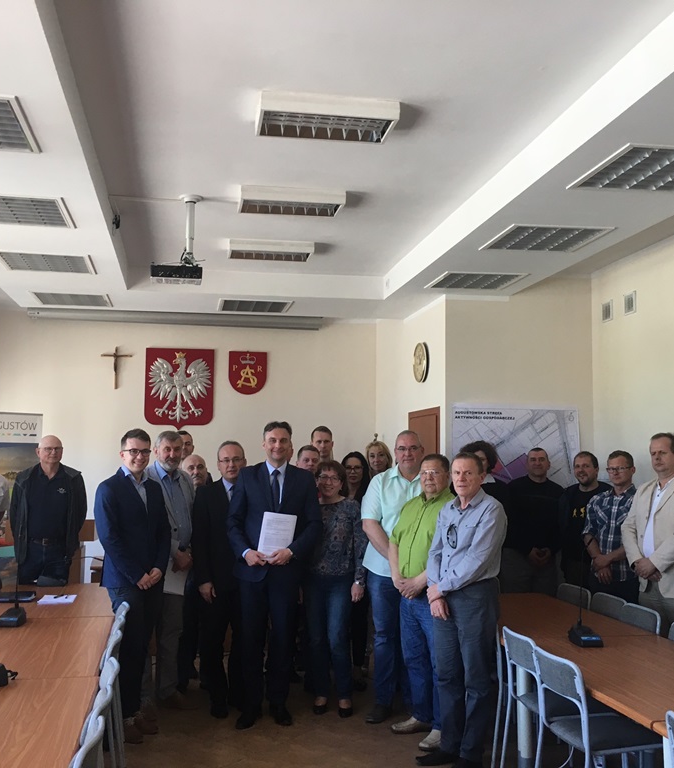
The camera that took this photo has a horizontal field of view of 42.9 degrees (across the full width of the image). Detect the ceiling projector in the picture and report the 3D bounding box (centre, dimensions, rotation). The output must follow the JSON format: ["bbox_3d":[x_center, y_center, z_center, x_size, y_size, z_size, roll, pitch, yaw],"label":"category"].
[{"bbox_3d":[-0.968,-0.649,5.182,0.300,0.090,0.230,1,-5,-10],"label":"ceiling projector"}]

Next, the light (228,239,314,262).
[{"bbox_3d":[-0.495,-0.984,6.362,0.609,0.078,0.300,1,-5,-10],"label":"light"}]

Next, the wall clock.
[{"bbox_3d":[0.752,-0.193,7.723,0.045,0.360,0.360,1,-5,-10],"label":"wall clock"}]

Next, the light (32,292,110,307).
[{"bbox_3d":[-2.324,-0.750,7.530,0.620,0.060,0.610,1,-5,-10],"label":"light"}]

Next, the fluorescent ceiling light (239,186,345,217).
[{"bbox_3d":[-0.281,-1.101,5.208,0.617,0.081,0.297,1,-5,-10],"label":"fluorescent ceiling light"}]

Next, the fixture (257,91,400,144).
[{"bbox_3d":[-0.050,-1.214,3.929,0.617,0.081,0.297,1,-5,-10],"label":"fixture"}]

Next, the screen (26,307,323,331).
[{"bbox_3d":[-1.493,-0.613,8.164,2.760,0.125,0.110,1,-5,-10],"label":"screen"}]

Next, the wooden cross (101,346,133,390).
[{"bbox_3d":[-2.069,-0.149,8.055,0.285,0.405,0.035,1,-5,-10],"label":"wooden cross"}]

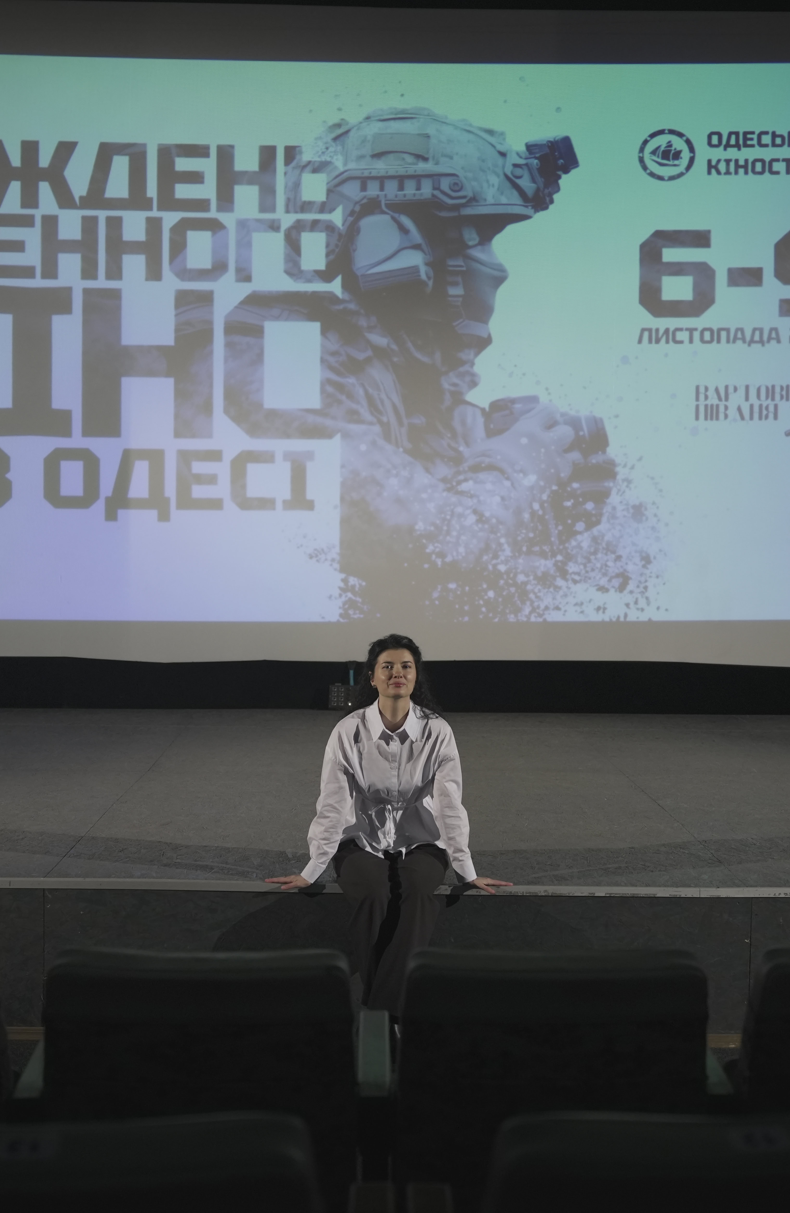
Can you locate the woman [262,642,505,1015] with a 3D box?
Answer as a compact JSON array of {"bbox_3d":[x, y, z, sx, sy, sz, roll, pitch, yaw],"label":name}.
[{"bbox_3d":[-0.020,0.780,4.830,0.830,1.360,0.740,0,3,-1],"label":"woman"}]

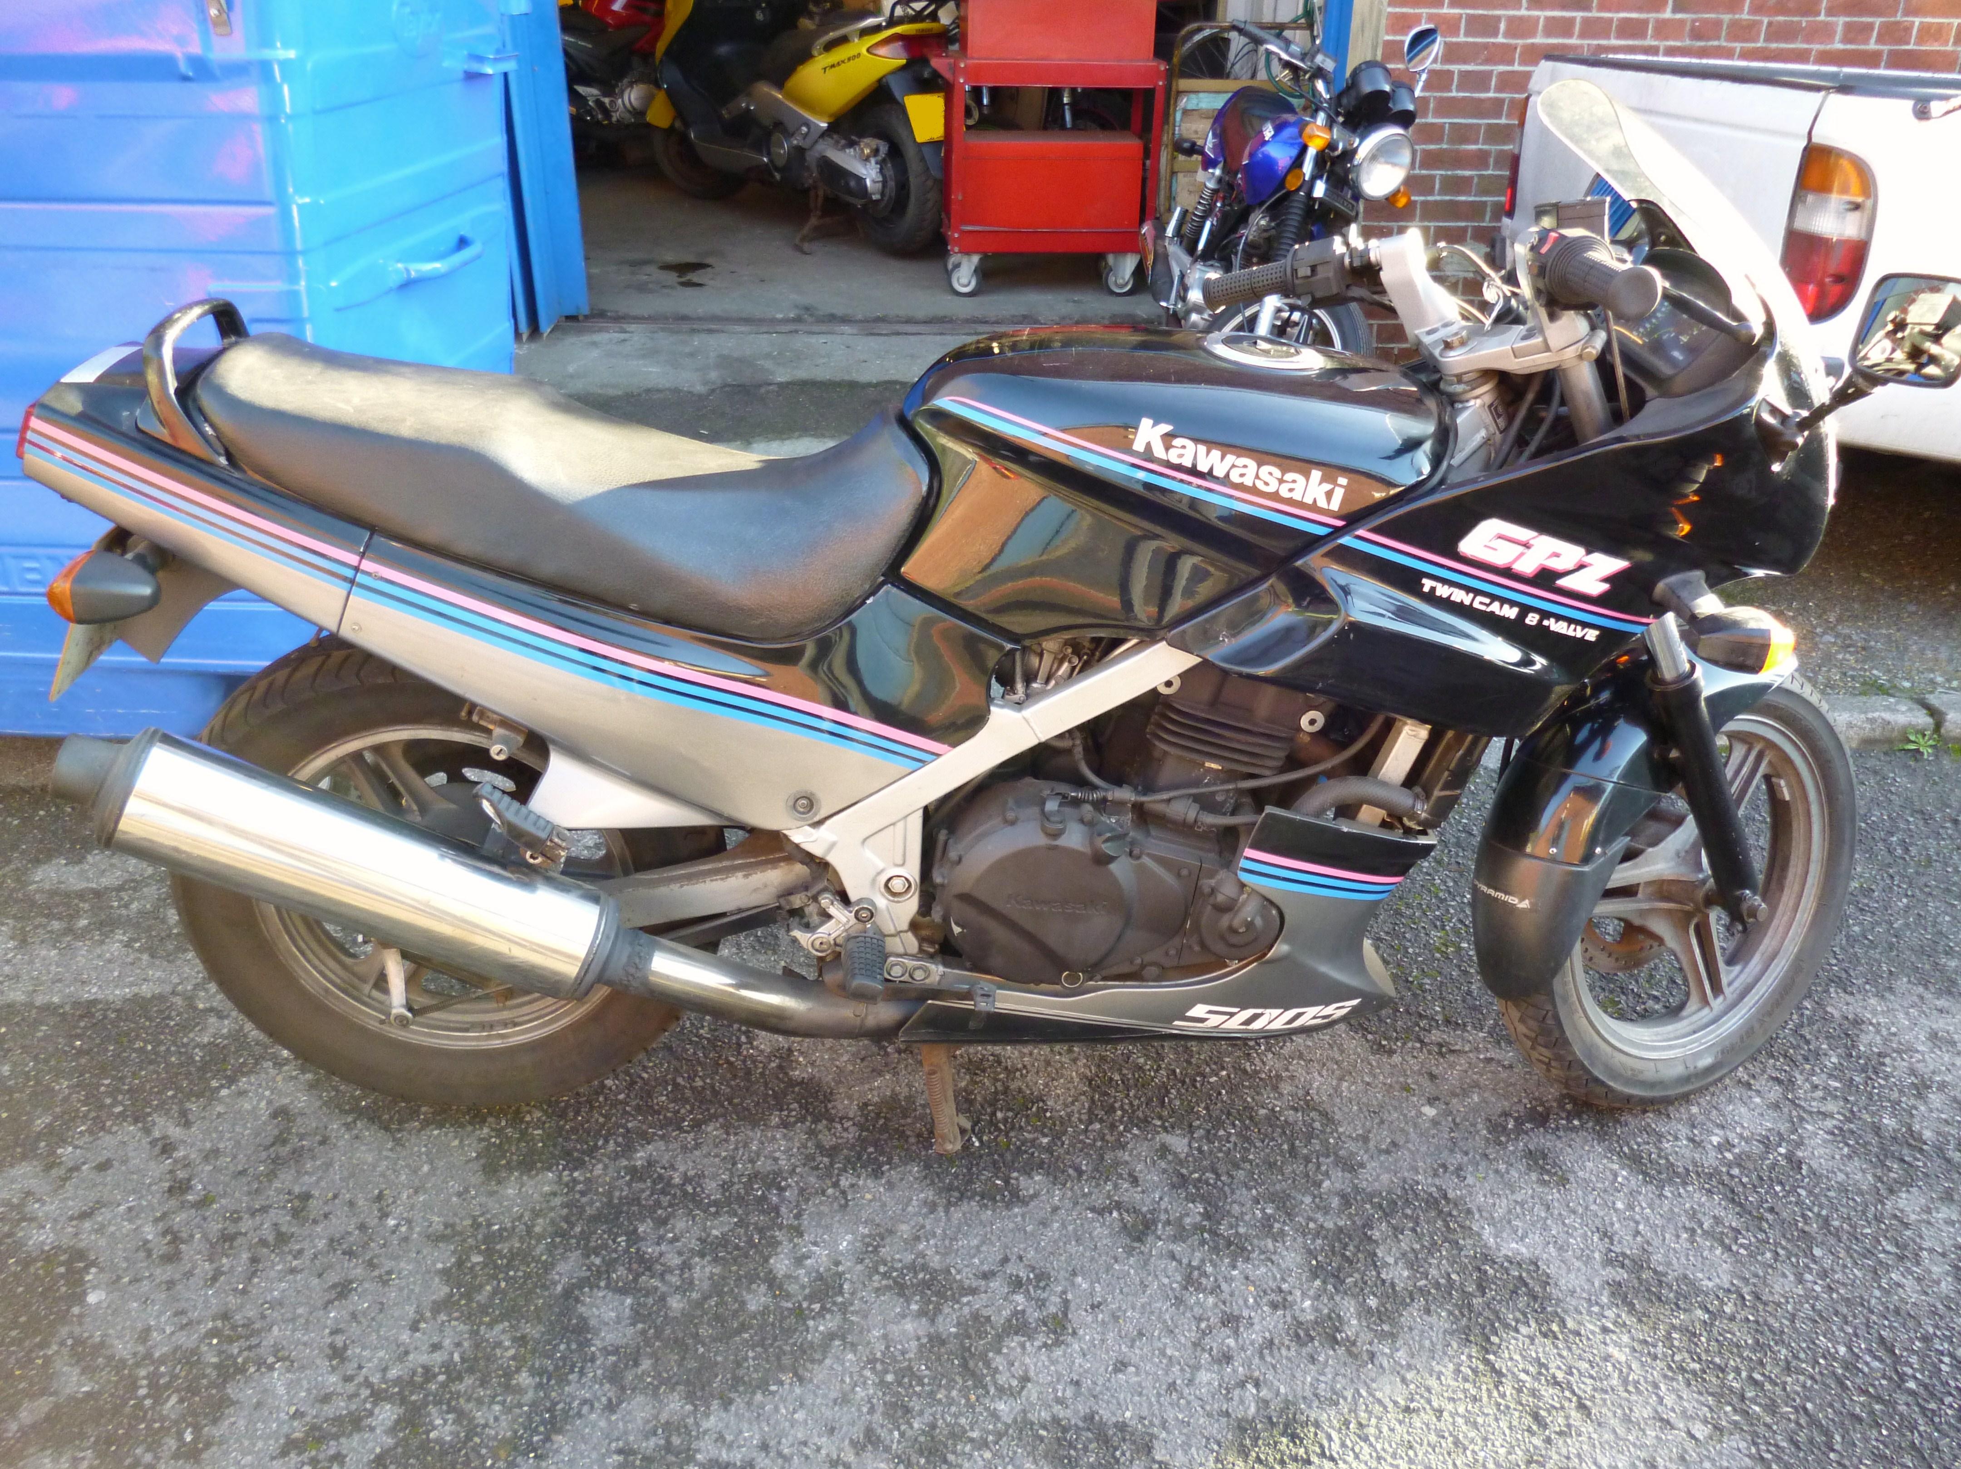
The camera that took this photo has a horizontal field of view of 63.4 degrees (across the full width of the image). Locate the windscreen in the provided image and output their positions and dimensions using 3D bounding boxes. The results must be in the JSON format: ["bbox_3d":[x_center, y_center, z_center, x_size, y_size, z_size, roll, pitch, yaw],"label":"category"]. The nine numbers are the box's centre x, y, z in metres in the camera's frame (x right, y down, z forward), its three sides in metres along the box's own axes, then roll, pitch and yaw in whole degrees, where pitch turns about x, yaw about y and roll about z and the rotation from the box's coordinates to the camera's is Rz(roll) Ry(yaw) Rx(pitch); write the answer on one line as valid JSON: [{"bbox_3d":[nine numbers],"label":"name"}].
[{"bbox_3d":[0.698,-0.463,1.559,0.360,0.320,0.370,0,28,-3],"label":"windscreen"}]

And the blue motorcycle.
[{"bbox_3d":[0.752,-1.394,4.163,0.760,1.120,2.030,6,28,-7],"label":"blue motorcycle"}]

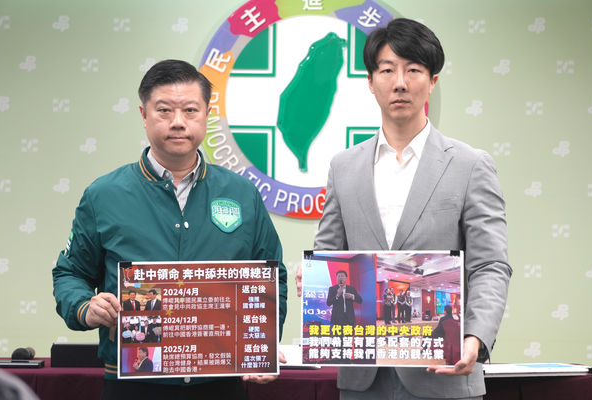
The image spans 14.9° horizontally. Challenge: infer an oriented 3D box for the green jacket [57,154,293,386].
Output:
[{"bbox_3d":[-0.327,0.173,5.900,0.590,0.620,0.360,0,0,-10],"label":"green jacket"}]

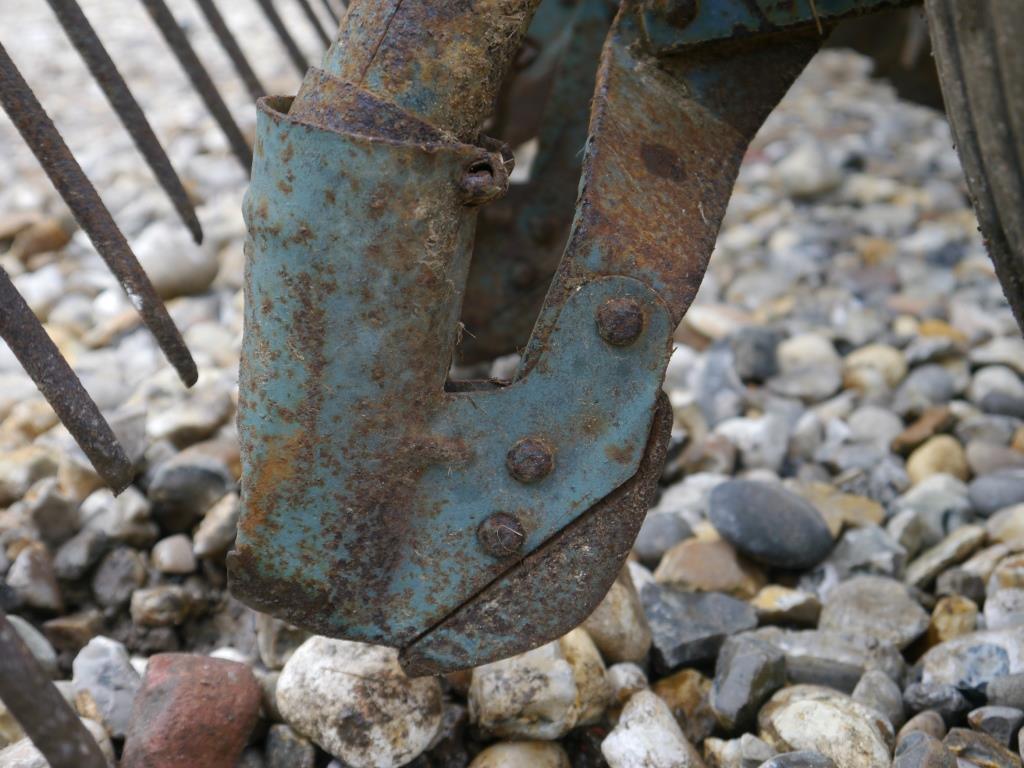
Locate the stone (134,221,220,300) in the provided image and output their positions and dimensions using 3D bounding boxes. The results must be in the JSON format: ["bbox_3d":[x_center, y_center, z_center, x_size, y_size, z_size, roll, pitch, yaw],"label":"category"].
[{"bbox_3d":[-0.196,-0.073,0.829,0.049,0.042,0.046,0,26,0],"label":"stone"}]

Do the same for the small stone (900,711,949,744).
[{"bbox_3d":[0.152,0.130,0.527,0.019,0.013,0.016,8,23,18],"label":"small stone"}]

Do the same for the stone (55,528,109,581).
[{"bbox_3d":[-0.170,0.067,0.560,0.022,0.018,0.020,0,26,0],"label":"stone"}]

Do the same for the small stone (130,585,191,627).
[{"bbox_3d":[-0.133,0.084,0.537,0.023,0.015,0.018,0,22,0],"label":"small stone"}]

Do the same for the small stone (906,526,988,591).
[{"bbox_3d":[0.169,0.067,0.552,0.038,0.019,0.018,14,29,27],"label":"small stone"}]

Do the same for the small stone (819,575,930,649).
[{"bbox_3d":[0.154,0.099,0.605,0.048,0.028,0.038,0,22,0],"label":"small stone"}]

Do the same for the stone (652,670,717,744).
[{"bbox_3d":[0.058,0.109,0.482,0.025,0.023,0.023,0,26,0],"label":"stone"}]

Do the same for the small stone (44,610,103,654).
[{"bbox_3d":[-0.193,0.109,0.627,0.027,0.015,0.022,0,22,0],"label":"small stone"}]

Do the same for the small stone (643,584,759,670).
[{"bbox_3d":[0.067,0.088,0.513,0.041,0.024,0.034,0,26,0],"label":"small stone"}]

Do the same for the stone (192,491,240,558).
[{"bbox_3d":[-0.117,0.055,0.567,0.018,0.022,0.030,14,29,27],"label":"stone"}]

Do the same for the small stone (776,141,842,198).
[{"bbox_3d":[0.202,-0.146,0.965,0.042,0.034,0.037,0,26,0],"label":"small stone"}]

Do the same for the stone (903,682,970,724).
[{"bbox_3d":[0.141,0.106,0.470,0.022,0.014,0.018,0,22,0],"label":"stone"}]

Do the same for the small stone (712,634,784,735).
[{"bbox_3d":[0.079,0.100,0.475,0.023,0.026,0.033,7,27,13],"label":"small stone"}]

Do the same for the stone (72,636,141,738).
[{"bbox_3d":[-0.134,0.101,0.471,0.026,0.034,0.028,0,22,0],"label":"stone"}]

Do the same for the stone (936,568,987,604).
[{"bbox_3d":[0.169,0.076,0.533,0.019,0.013,0.017,0,22,0],"label":"stone"}]

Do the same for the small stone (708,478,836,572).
[{"bbox_3d":[0.123,0.067,0.673,0.059,0.035,0.047,10,24,23],"label":"small stone"}]

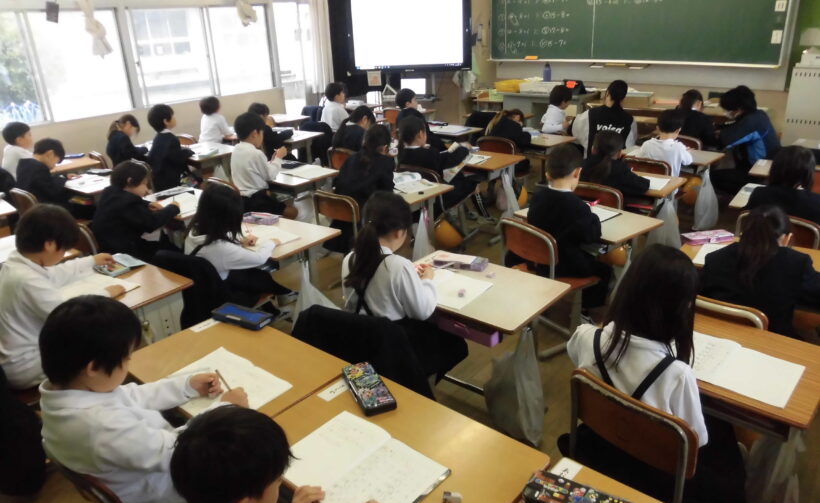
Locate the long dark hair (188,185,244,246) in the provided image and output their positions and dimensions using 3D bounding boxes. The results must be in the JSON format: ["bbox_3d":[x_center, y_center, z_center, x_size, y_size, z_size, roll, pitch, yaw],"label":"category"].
[{"bbox_3d":[-0.849,-0.162,2.481,0.200,0.265,0.220,15,27,35],"label":"long dark hair"}]

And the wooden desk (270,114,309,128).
[{"bbox_3d":[-1.494,-1.242,6.533,0.650,0.580,0.450,16,28,37],"label":"wooden desk"}]

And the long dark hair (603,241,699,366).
[{"bbox_3d":[0.629,0.129,1.484,0.230,0.310,0.240,16,28,37],"label":"long dark hair"}]

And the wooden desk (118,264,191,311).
[{"bbox_3d":[-1.274,0.402,2.485,0.642,0.570,0.438,14,27,35],"label":"wooden desk"}]

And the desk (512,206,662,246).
[{"bbox_3d":[0.969,0.064,3.199,0.450,0.570,0.650,-19,28,-36],"label":"desk"}]

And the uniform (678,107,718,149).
[{"bbox_3d":[2.282,-0.915,4.595,0.320,0.460,0.360,-19,28,-37],"label":"uniform"}]

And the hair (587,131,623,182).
[{"bbox_3d":[1.196,-0.580,3.448,0.200,0.300,0.220,16,29,38],"label":"hair"}]

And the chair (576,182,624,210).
[{"bbox_3d":[1.206,-0.173,3.591,0.370,0.620,0.420,16,28,37],"label":"chair"}]

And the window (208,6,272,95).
[{"bbox_3d":[-2.099,-2.491,7.046,0.060,1.030,0.950,11,25,29],"label":"window"}]

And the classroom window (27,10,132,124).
[{"bbox_3d":[-3.254,-1.866,5.664,0.060,0.990,0.830,16,28,37],"label":"classroom window"}]

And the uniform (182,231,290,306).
[{"bbox_3d":[-0.844,0.085,2.751,0.380,0.440,0.480,16,29,38],"label":"uniform"}]

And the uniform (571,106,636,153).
[{"bbox_3d":[1.604,-0.916,4.678,0.500,0.550,0.320,10,26,27],"label":"uniform"}]

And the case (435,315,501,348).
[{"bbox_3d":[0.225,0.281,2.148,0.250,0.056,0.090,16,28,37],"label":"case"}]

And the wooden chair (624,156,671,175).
[{"bbox_3d":[1.838,-0.429,4.303,0.420,0.560,0.370,-22,29,-38],"label":"wooden chair"}]

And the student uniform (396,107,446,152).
[{"bbox_3d":[0.106,-1.076,5.269,0.360,0.500,0.380,16,28,37],"label":"student uniform"}]

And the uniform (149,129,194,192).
[{"bbox_3d":[-1.916,-0.716,4.570,0.370,0.470,0.430,16,28,37],"label":"uniform"}]

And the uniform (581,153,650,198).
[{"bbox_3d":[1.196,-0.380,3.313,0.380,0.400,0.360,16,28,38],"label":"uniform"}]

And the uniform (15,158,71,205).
[{"bbox_3d":[-2.542,-0.464,3.943,0.380,0.400,0.400,16,29,38],"label":"uniform"}]

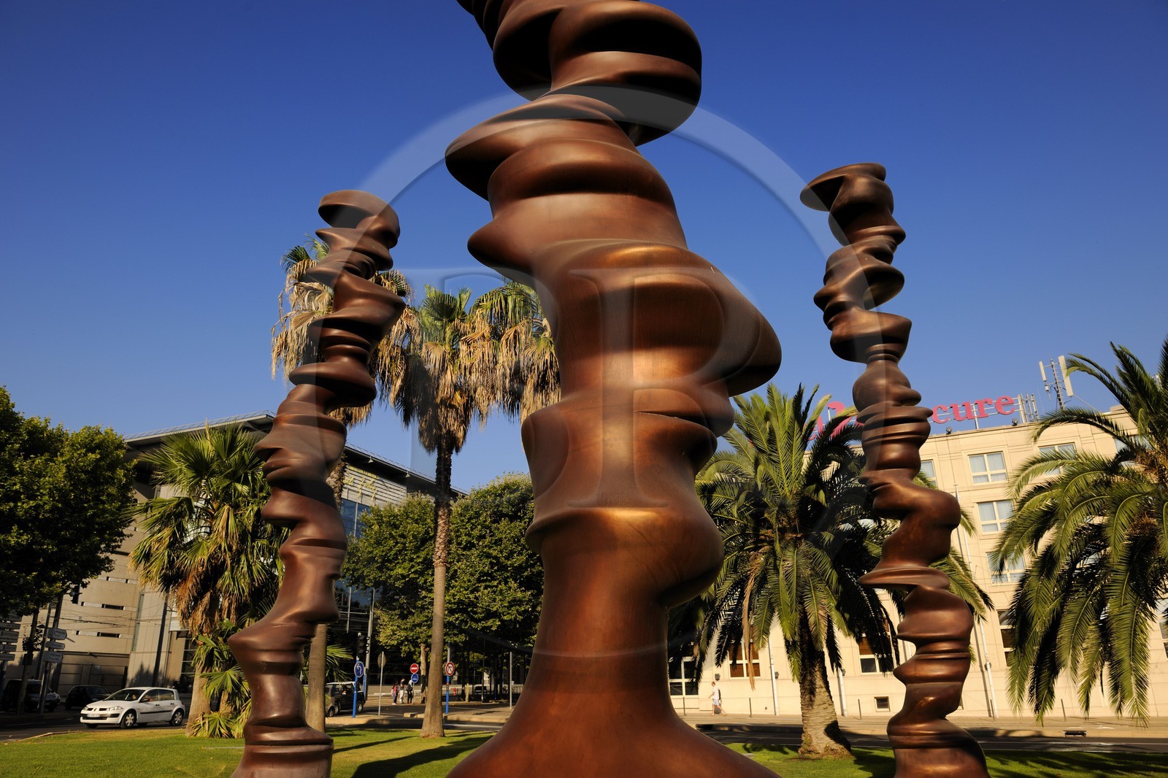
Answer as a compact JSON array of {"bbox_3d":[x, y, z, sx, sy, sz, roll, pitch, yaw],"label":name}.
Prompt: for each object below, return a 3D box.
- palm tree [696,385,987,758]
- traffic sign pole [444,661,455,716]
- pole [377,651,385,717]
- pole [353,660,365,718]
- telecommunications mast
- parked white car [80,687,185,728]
[{"bbox_3d":[5.599,4.082,18.334,6.300,8.400,6.300,-7,-21,17],"label":"palm tree"},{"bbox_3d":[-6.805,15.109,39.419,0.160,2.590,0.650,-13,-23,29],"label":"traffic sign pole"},{"bbox_3d":[-9.768,14.199,37.514,0.160,2.876,0.650,-12,-22,26],"label":"pole"},{"bbox_3d":[-10.086,13.358,34.694,0.160,2.430,0.650,-11,-22,25],"label":"pole"},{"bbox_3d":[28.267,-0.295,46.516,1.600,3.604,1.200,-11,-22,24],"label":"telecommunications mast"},{"bbox_3d":[-17.715,12.607,30.924,1.780,1.470,4.200,-5,-20,9],"label":"parked white car"}]

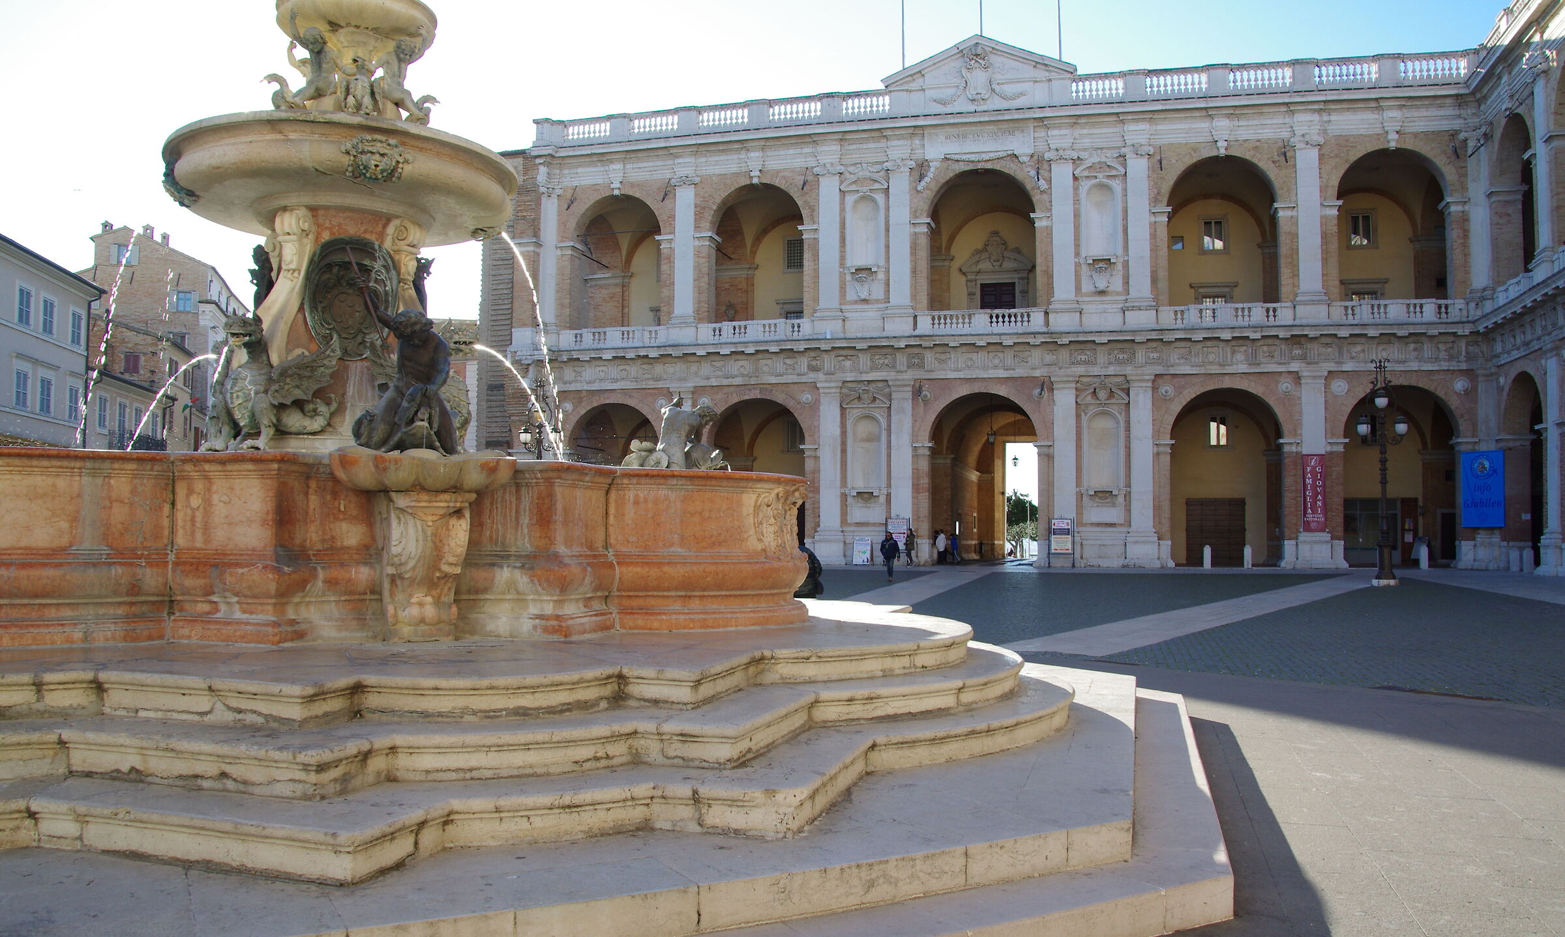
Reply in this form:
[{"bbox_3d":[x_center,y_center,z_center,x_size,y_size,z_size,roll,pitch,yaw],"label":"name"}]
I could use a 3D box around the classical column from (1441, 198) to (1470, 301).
[{"bbox_3d":[26.079,-8.448,45.655,0.934,3.998,0.950,0,-3,14],"label":"classical column"}]

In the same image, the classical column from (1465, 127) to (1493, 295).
[{"bbox_3d":[28.151,-10.399,47.375,0.660,6.726,0.550,0,-3,14],"label":"classical column"}]

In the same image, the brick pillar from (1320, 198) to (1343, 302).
[{"bbox_3d":[23.775,-9.126,50.817,0.948,5.047,1.133,0,-3,15],"label":"brick pillar"}]

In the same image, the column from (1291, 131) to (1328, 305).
[{"bbox_3d":[20.850,-9.898,46.487,1.250,6.918,0.600,0,-3,14],"label":"column"}]

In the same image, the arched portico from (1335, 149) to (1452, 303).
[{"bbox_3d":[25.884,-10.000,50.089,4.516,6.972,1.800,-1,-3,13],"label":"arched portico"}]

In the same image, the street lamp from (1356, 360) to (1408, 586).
[{"bbox_3d":[18.191,0.148,35.500,1.580,6.857,0.850,0,-3,14],"label":"street lamp"}]

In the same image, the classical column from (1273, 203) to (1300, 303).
[{"bbox_3d":[20.138,-8.581,47.145,0.952,4.032,0.950,0,-3,14],"label":"classical column"}]

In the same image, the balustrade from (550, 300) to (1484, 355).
[{"bbox_3d":[7.492,-5.906,49.428,38.549,1.150,0.600,0,-3,14],"label":"balustrade"}]

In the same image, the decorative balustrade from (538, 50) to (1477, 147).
[{"bbox_3d":[8.293,-16.800,53.412,42.024,1.400,0.700,-1,-3,13],"label":"decorative balustrade"}]

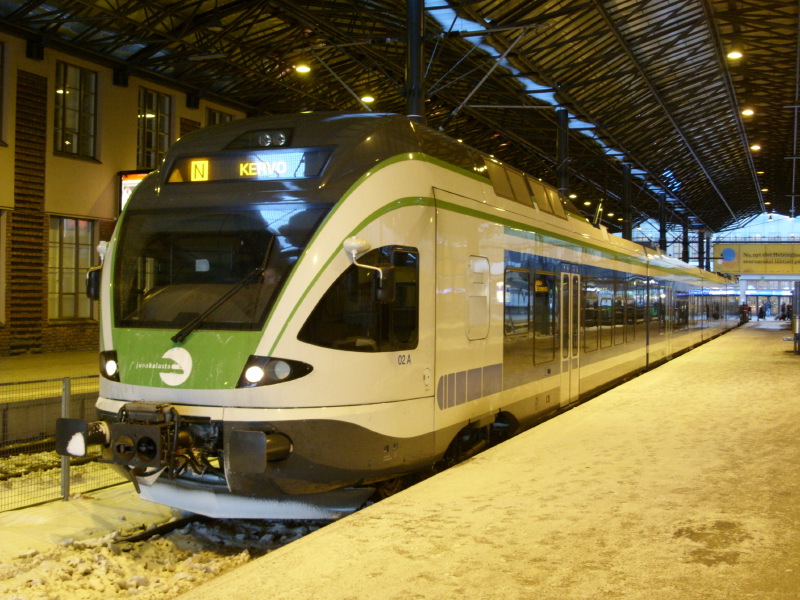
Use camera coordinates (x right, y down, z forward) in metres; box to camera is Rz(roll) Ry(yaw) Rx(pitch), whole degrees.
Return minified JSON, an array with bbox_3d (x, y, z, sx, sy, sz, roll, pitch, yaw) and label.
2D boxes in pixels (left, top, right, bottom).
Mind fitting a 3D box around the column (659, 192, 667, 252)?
[{"bbox_3d":[16.598,-2.291,81.761,0.450,9.000,0.450,0,0,17],"label":"column"}]

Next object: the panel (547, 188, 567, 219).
[{"bbox_3d":[2.574,-1.600,21.357,0.070,0.540,1.260,-18,-5,16],"label":"panel"}]

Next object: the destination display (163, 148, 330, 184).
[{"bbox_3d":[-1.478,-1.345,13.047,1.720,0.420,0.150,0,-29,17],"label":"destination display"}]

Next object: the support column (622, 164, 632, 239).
[{"bbox_3d":[11.320,-2.314,64.311,0.450,9.000,0.450,0,0,17],"label":"support column"}]

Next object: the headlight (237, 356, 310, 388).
[{"bbox_3d":[-1.107,0.648,11.722,0.600,0.310,0.450,0,0,-6],"label":"headlight"}]

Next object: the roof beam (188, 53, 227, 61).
[{"bbox_3d":[-5.652,-7.150,38.000,1.250,0.200,0.200,0,0,17],"label":"roof beam"}]

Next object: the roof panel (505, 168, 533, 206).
[{"bbox_3d":[1.724,-1.603,18.550,0.070,0.540,1.420,-18,-5,16],"label":"roof panel"}]

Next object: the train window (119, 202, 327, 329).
[{"bbox_3d":[-1.762,-0.317,12.128,2.050,1.360,0.250,0,-31,17],"label":"train window"}]

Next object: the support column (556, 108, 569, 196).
[{"bbox_3d":[5.798,-2.338,46.057,0.450,9.000,0.450,0,0,17],"label":"support column"}]

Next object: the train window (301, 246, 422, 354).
[{"bbox_3d":[-0.335,-0.008,12.481,0.180,1.050,1.750,0,0,41],"label":"train window"}]

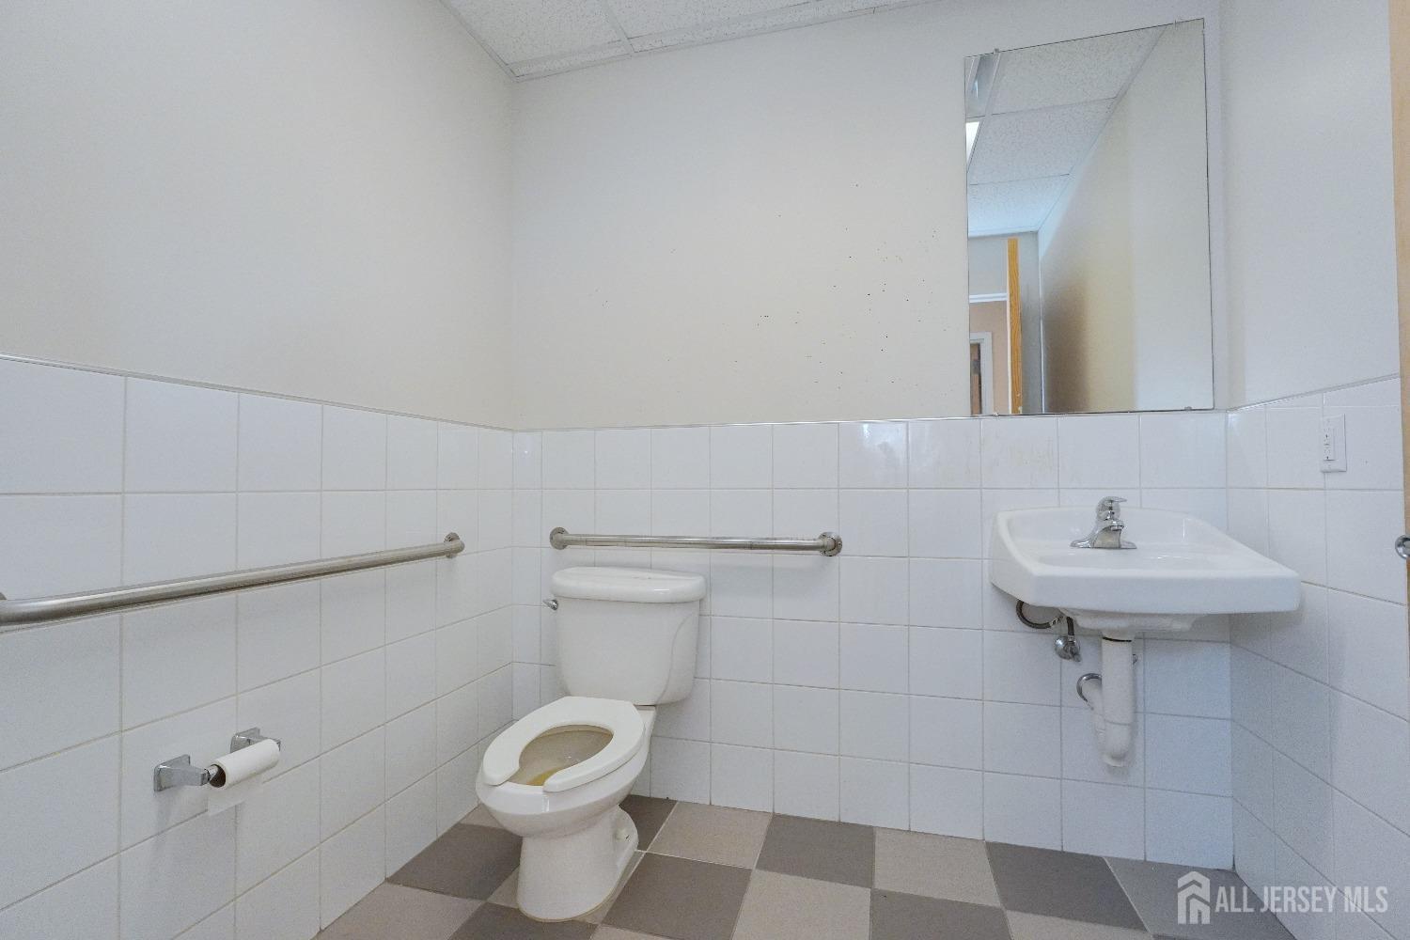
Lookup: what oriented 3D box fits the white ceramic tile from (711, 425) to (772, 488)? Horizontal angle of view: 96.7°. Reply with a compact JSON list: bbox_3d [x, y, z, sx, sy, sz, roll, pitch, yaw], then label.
[{"bbox_3d":[0.118,-0.042,2.009,0.200,0.201,0.009,0,-1,15],"label":"white ceramic tile"}]

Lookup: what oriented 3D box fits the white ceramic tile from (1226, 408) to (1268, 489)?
[{"bbox_3d":[1.369,-0.054,1.580,0.010,0.200,0.173,-1,-1,15],"label":"white ceramic tile"}]

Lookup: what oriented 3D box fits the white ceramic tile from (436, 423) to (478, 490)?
[{"bbox_3d":[-0.766,-0.040,1.957,0.010,0.200,0.199,-1,-1,15],"label":"white ceramic tile"}]

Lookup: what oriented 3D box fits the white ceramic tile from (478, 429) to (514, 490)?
[{"bbox_3d":[-0.705,-0.036,2.112,0.010,0.200,0.187,0,-1,16],"label":"white ceramic tile"}]

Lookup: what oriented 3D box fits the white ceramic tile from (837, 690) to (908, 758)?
[{"bbox_3d":[0.511,0.767,1.885,0.200,0.200,0.010,-1,-1,15],"label":"white ceramic tile"}]

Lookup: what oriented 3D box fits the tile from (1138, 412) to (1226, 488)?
[{"bbox_3d":[1.294,-0.050,1.696,0.200,0.200,0.010,0,-1,15],"label":"tile"}]

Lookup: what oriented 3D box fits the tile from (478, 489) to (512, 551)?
[{"bbox_3d":[-0.717,0.168,2.146,0.010,0.201,0.187,0,-1,15],"label":"tile"}]

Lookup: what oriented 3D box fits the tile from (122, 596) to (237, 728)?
[{"bbox_3d":[-0.972,0.348,1.166,0.010,0.200,0.199,-1,-1,15],"label":"tile"}]

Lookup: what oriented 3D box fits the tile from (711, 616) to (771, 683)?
[{"bbox_3d":[0.119,0.567,1.993,0.200,0.200,0.010,-1,-1,15],"label":"tile"}]

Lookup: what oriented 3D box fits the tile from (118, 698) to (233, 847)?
[{"bbox_3d":[-0.974,0.553,1.167,0.010,0.200,0.200,0,-1,15],"label":"tile"}]

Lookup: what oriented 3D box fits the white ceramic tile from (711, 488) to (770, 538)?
[{"bbox_3d":[0.119,0.162,2.005,0.200,0.201,0.009,0,-1,15],"label":"white ceramic tile"}]

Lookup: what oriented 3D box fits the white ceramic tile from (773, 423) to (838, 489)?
[{"bbox_3d":[0.314,-0.043,1.958,0.200,0.201,0.009,0,-1,15],"label":"white ceramic tile"}]

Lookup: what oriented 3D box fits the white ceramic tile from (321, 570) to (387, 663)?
[{"bbox_3d":[-0.866,0.358,1.547,0.010,0.200,0.199,0,-1,16],"label":"white ceramic tile"}]

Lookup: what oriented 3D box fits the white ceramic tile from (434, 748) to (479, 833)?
[{"bbox_3d":[-0.762,0.976,1.931,0.010,0.200,0.200,-1,-1,15],"label":"white ceramic tile"}]

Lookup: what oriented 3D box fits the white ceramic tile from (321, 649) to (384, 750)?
[{"bbox_3d":[-0.869,0.561,1.554,0.009,0.201,0.200,0,-1,15],"label":"white ceramic tile"}]

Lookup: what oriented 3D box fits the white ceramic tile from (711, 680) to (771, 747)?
[{"bbox_3d":[0.119,0.771,1.998,0.200,0.200,0.010,0,-1,15],"label":"white ceramic tile"}]

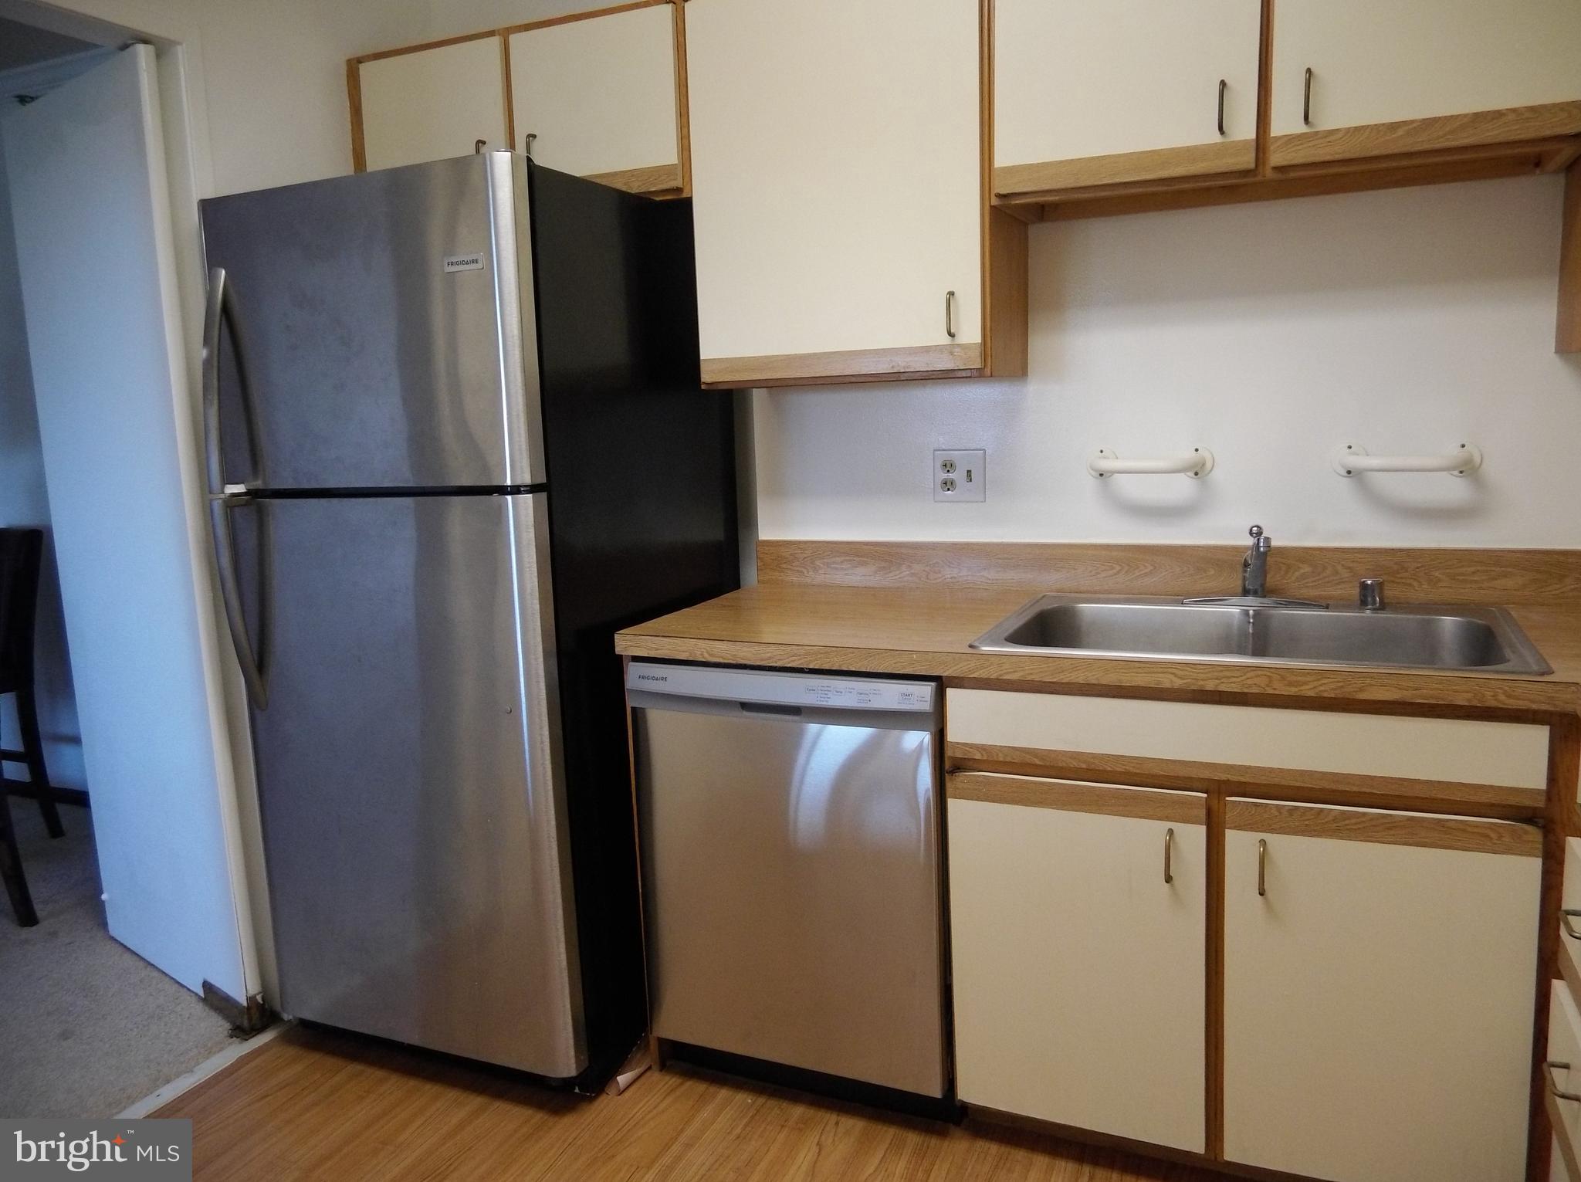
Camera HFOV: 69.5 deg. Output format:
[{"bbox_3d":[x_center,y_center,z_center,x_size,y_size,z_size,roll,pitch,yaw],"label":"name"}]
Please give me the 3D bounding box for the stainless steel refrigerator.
[{"bbox_3d":[-0.632,0.059,2.576,0.757,1.769,0.840,1,10,24],"label":"stainless steel refrigerator"}]

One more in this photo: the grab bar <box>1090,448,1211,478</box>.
[{"bbox_3d":[0.705,-0.250,2.253,0.244,0.062,0.075,2,10,25],"label":"grab bar"}]

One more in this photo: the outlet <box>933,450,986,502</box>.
[{"bbox_3d":[0.364,-0.246,2.454,0.115,0.115,0.009,2,10,25],"label":"outlet"}]

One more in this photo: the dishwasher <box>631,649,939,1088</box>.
[{"bbox_3d":[0.106,0.506,2.363,0.607,0.823,0.600,2,10,25],"label":"dishwasher"}]

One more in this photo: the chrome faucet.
[{"bbox_3d":[0.851,-0.044,2.078,0.049,0.145,0.190,0,9,17],"label":"chrome faucet"}]

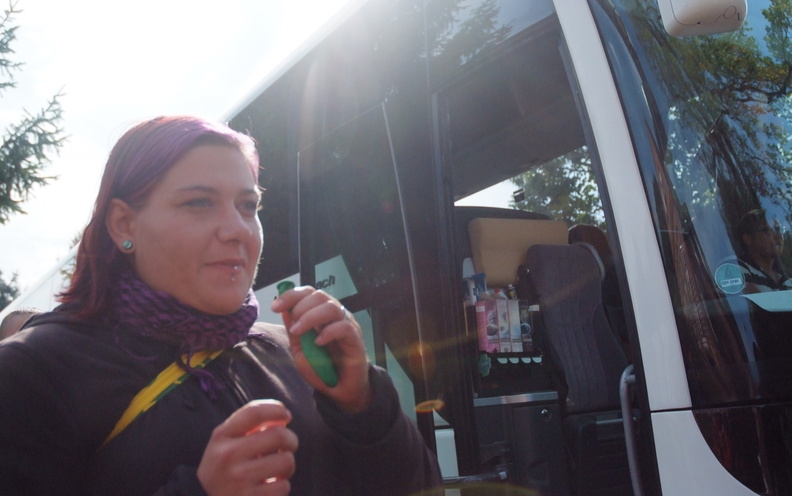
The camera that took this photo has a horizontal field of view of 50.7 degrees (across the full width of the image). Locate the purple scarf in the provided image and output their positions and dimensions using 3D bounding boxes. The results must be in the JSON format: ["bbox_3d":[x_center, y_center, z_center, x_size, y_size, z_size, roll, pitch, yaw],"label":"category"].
[{"bbox_3d":[-0.238,0.093,0.930,0.185,0.140,0.175,-13,-17,39],"label":"purple scarf"}]

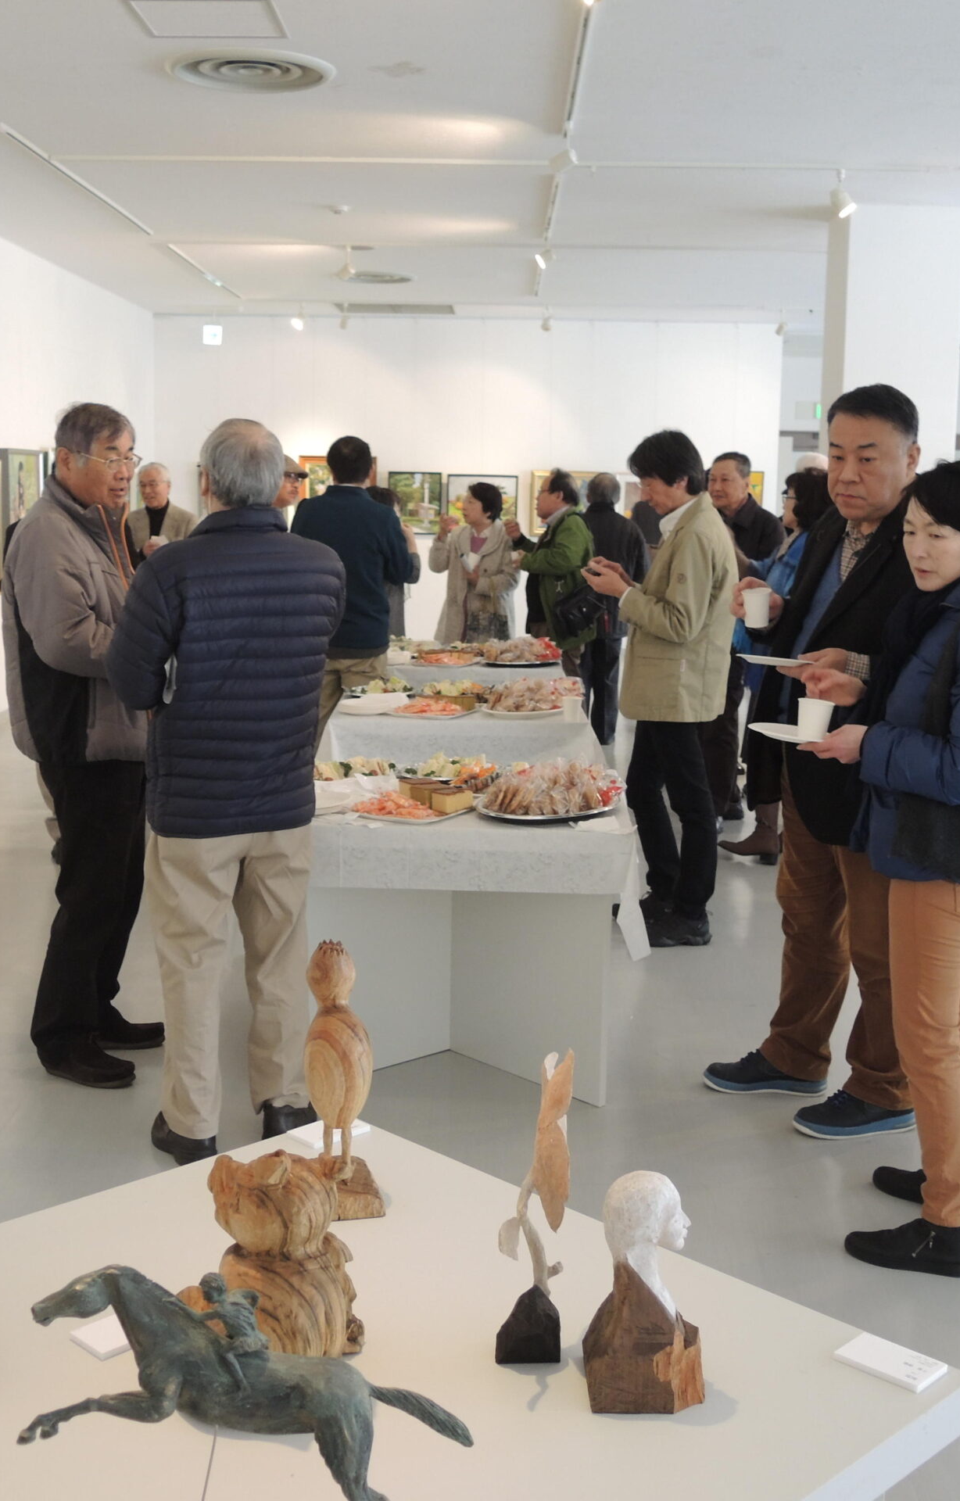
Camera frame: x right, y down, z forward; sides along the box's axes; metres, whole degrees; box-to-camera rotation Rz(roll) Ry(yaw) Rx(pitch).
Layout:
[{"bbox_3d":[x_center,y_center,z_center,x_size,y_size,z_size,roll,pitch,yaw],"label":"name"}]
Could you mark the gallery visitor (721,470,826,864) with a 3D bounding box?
[{"bbox_3d":[1.224,-0.340,6.557,0.440,1.571,0.450,0,10,0],"label":"gallery visitor"}]

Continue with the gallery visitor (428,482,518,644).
[{"bbox_3d":[-0.035,-0.645,8.561,0.480,1.526,0.380,5,11,27],"label":"gallery visitor"}]

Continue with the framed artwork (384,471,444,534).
[{"bbox_3d":[-0.612,-2.347,15.369,0.522,0.588,0.040,0,11,0],"label":"framed artwork"}]

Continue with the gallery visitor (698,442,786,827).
[{"bbox_3d":[1.095,-0.483,7.203,0.500,1.670,0.330,7,12,36],"label":"gallery visitor"}]

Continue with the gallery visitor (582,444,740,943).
[{"bbox_3d":[0.579,-0.216,5.436,0.470,1.694,0.460,-1,10,-5],"label":"gallery visitor"}]

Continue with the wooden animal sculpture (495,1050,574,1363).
[{"bbox_3d":[0.051,0.436,1.570,0.073,0.300,0.075,0,10,0],"label":"wooden animal sculpture"}]

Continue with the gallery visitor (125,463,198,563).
[{"bbox_3d":[-1.787,-0.808,9.106,0.500,1.612,0.370,1,10,5],"label":"gallery visitor"}]

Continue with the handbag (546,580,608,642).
[{"bbox_3d":[0.496,-0.692,8.095,0.290,0.240,0.140,-18,9,-5],"label":"handbag"}]

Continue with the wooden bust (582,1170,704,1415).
[{"bbox_3d":[0.154,0.488,1.506,0.115,0.210,0.125,0,9,-4],"label":"wooden bust"}]

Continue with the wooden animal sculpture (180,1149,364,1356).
[{"bbox_3d":[-0.197,0.479,1.552,0.170,0.207,0.130,2,9,6],"label":"wooden animal sculpture"}]

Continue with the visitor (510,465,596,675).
[{"bbox_3d":[0.364,-0.617,8.205,0.440,1.595,0.500,2,9,7],"label":"visitor"}]

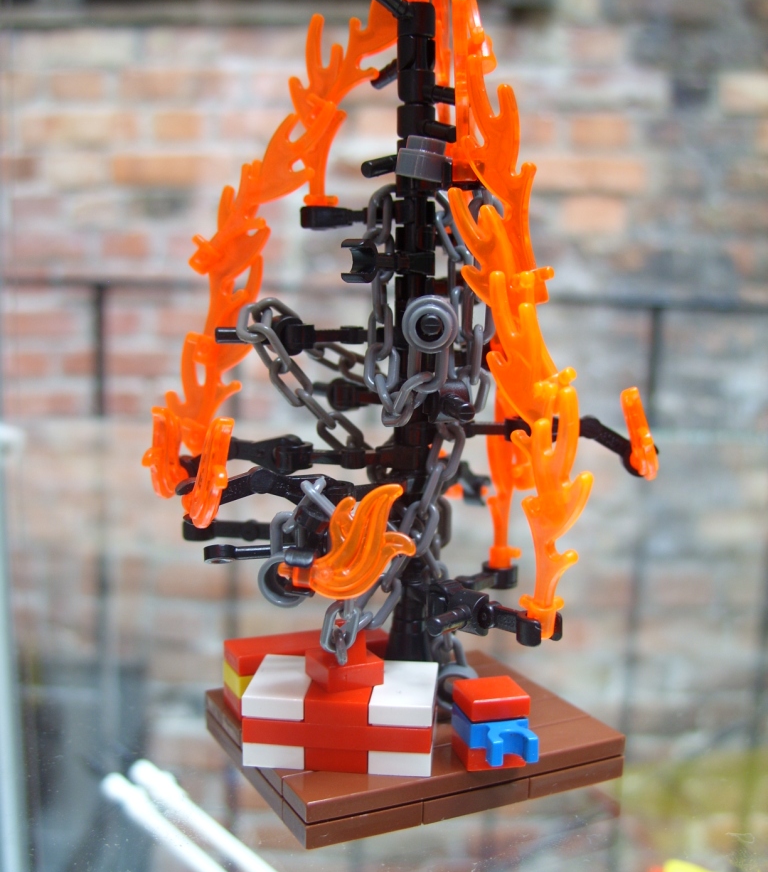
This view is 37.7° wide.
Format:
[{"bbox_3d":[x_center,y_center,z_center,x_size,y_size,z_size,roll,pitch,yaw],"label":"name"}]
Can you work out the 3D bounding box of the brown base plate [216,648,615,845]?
[{"bbox_3d":[0.003,0.043,0.165,0.048,0.006,0.040,-3,9,-26],"label":"brown base plate"}]

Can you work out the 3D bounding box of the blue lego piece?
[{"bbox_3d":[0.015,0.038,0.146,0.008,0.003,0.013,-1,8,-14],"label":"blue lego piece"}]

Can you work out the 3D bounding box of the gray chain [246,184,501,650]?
[{"bbox_3d":[-0.002,-0.004,0.160,0.036,0.063,0.034,1,8,0],"label":"gray chain"}]

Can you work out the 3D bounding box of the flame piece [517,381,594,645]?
[{"bbox_3d":[0.022,0.009,0.142,0.010,0.033,0.005,1,8,0],"label":"flame piece"}]

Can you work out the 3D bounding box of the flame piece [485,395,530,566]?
[{"bbox_3d":[0.019,0.007,0.178,0.009,0.032,0.005,7,10,36],"label":"flame piece"}]

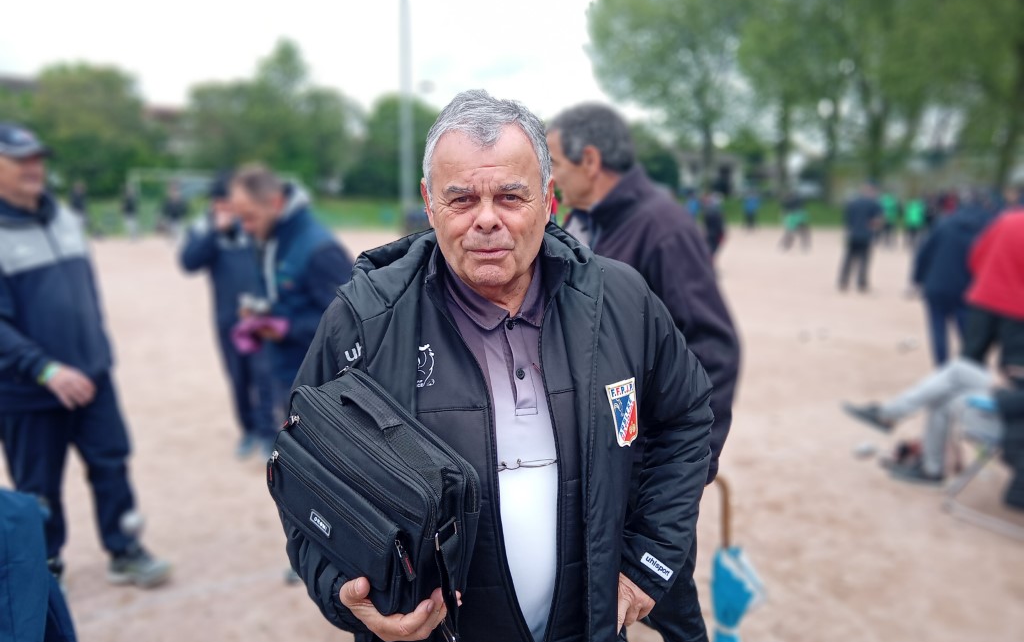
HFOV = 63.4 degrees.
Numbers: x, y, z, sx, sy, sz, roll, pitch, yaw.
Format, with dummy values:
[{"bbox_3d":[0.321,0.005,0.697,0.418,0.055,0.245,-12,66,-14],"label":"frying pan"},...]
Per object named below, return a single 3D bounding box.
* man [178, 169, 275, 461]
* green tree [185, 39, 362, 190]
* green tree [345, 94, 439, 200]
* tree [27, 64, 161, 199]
[{"bbox_3d":[-1.739,-0.026,5.138,0.620,1.774,0.450,-2,9,-11],"label":"man"},{"bbox_3d":[-14.035,-11.852,48.754,10.475,9.066,8.500,0,9,0],"label":"green tree"},{"bbox_3d":[-6.753,-10.086,48.018,5.913,6.021,5.600,0,9,0],"label":"green tree"},{"bbox_3d":[-24.684,-11.159,48.863,7.668,7.782,7.000,0,9,0],"label":"tree"}]

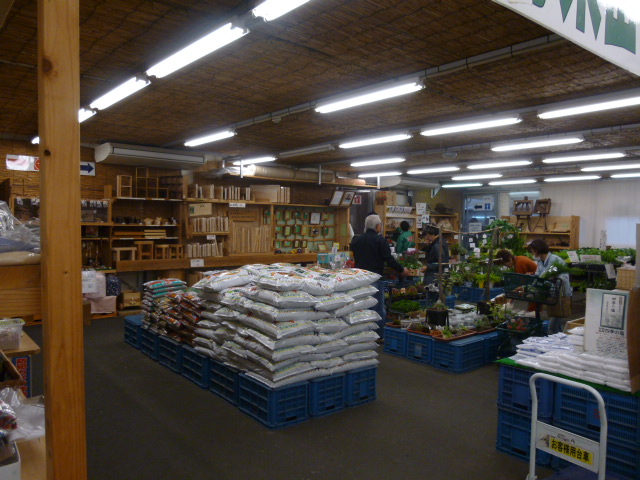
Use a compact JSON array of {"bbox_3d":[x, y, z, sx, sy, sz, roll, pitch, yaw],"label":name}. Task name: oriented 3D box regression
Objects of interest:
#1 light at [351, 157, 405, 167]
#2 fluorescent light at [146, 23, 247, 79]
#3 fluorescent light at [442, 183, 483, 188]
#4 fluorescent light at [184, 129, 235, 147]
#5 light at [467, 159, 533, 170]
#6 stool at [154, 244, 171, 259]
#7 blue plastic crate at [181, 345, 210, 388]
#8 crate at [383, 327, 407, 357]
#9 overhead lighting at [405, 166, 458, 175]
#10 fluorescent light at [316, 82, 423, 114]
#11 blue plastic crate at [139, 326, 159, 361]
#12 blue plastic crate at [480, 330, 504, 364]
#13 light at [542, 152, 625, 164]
[{"bbox_3d":[1.008,-1.392,8.185,0.170,0.100,1.220,-1,3,-43],"label":"light"},{"bbox_3d":[-0.860,-1.258,3.071,0.165,0.085,1.230,-1,3,-44],"label":"fluorescent light"},{"bbox_3d":[3.890,-1.488,12.637,0.150,0.080,1.210,-1,3,-43],"label":"fluorescent light"},{"bbox_3d":[-1.466,-1.359,6.103,0.170,0.100,1.220,-1,3,-43],"label":"fluorescent light"},{"bbox_3d":[3.219,-1.380,8.380,0.165,0.085,1.230,-1,3,-44],"label":"light"},{"bbox_3d":[-2.675,0.204,7.850,0.210,0.235,0.190,-2,3,-41],"label":"stool"},{"bbox_3d":[-1.055,1.204,4.526,0.365,0.305,0.520,-2,4,-41],"label":"blue plastic crate"},{"bbox_3d":[1.126,1.267,5.887,0.520,0.305,0.365,-1,2,-39],"label":"crate"},{"bbox_3d":[2.242,-1.420,9.305,0.165,0.085,1.230,-1,3,-44],"label":"overhead lighting"},{"bbox_3d":[0.387,-1.259,4.088,0.170,0.100,1.220,-1,3,-43],"label":"fluorescent light"},{"bbox_3d":[-1.798,1.168,5.363,0.366,0.305,0.523,-1,3,-41],"label":"blue plastic crate"},{"bbox_3d":[1.865,1.190,5.226,0.520,0.305,0.365,-2,3,-39],"label":"blue plastic crate"},{"bbox_3d":[4.159,-1.297,7.354,0.150,0.080,1.210,-1,3,-43],"label":"light"}]

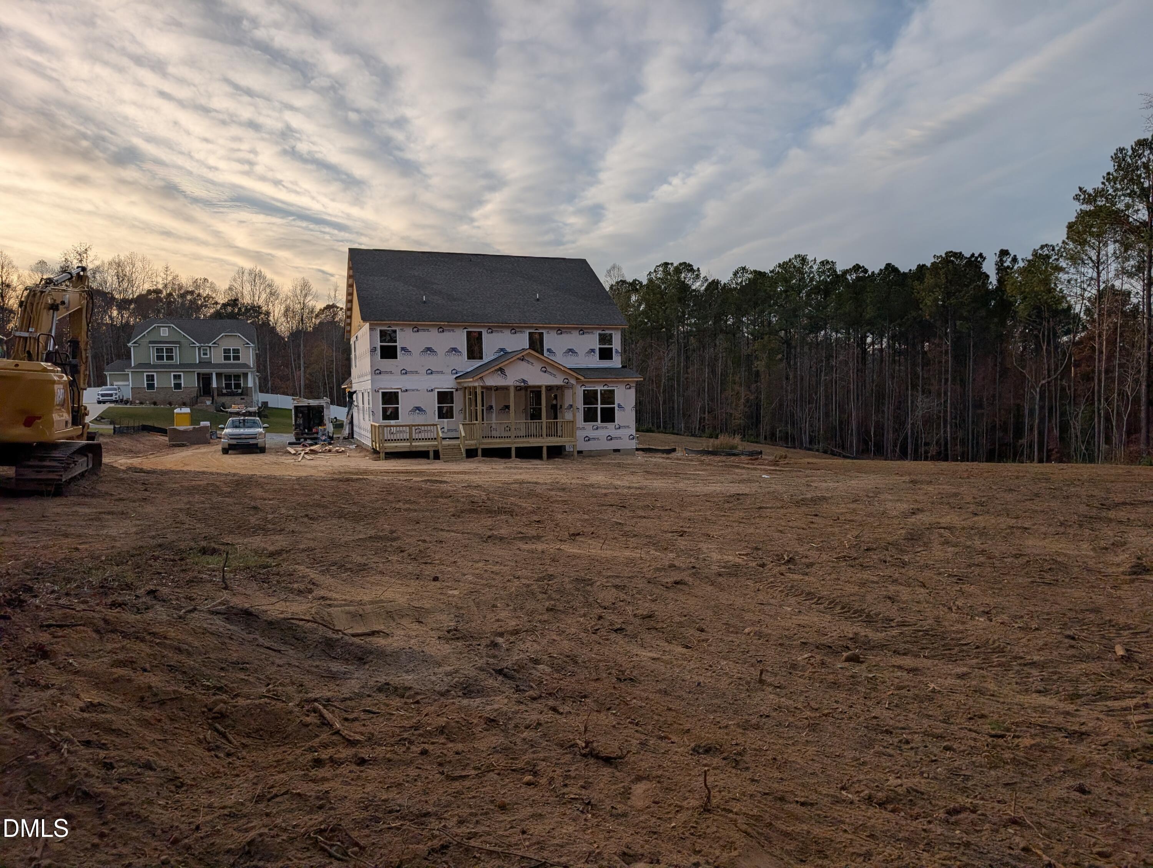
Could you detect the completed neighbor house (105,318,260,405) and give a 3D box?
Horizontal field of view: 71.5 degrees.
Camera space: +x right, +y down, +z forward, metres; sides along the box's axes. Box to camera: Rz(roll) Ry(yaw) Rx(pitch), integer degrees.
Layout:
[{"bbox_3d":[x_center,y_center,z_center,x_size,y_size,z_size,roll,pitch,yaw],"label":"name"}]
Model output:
[{"bbox_3d":[-45.889,-8.459,94.156,16.000,9.950,12.500,-2,3,-20],"label":"completed neighbor house"}]

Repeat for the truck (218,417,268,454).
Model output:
[{"bbox_3d":[-17.674,0.034,42.589,2.100,1.900,5.850,-2,3,-21],"label":"truck"}]

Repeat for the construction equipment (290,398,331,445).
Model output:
[{"bbox_3d":[-19.228,-1.085,58.351,2.200,2.900,6.000,-1,3,-13],"label":"construction equipment"}]

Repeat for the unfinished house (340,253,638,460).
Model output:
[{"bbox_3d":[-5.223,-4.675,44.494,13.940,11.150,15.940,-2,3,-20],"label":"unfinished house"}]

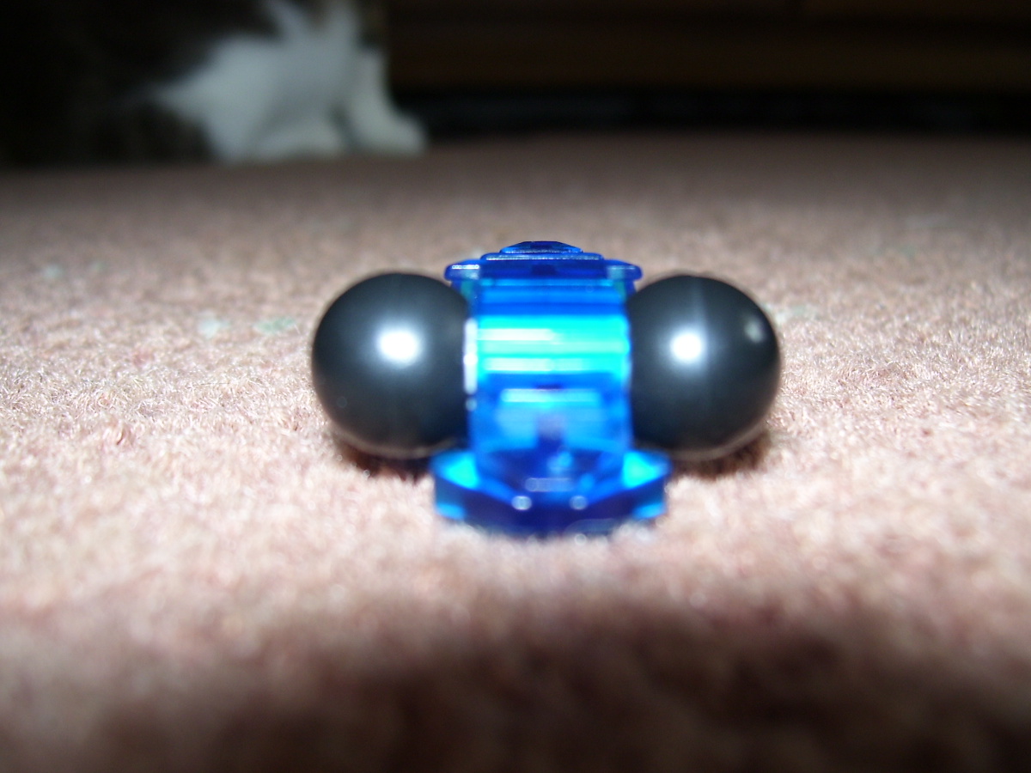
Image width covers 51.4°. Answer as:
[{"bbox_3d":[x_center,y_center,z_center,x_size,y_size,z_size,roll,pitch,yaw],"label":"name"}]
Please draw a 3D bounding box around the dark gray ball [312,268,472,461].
[{"bbox_3d":[-0.010,-0.002,0.094,0.017,0.017,0.017,0,14,0],"label":"dark gray ball"}]

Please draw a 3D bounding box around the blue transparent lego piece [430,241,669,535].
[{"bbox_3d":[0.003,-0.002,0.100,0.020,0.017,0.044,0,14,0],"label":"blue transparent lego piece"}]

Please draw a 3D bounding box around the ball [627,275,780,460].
[{"bbox_3d":[0.015,-0.002,0.094,0.017,0.017,0.017,0,14,0],"label":"ball"}]

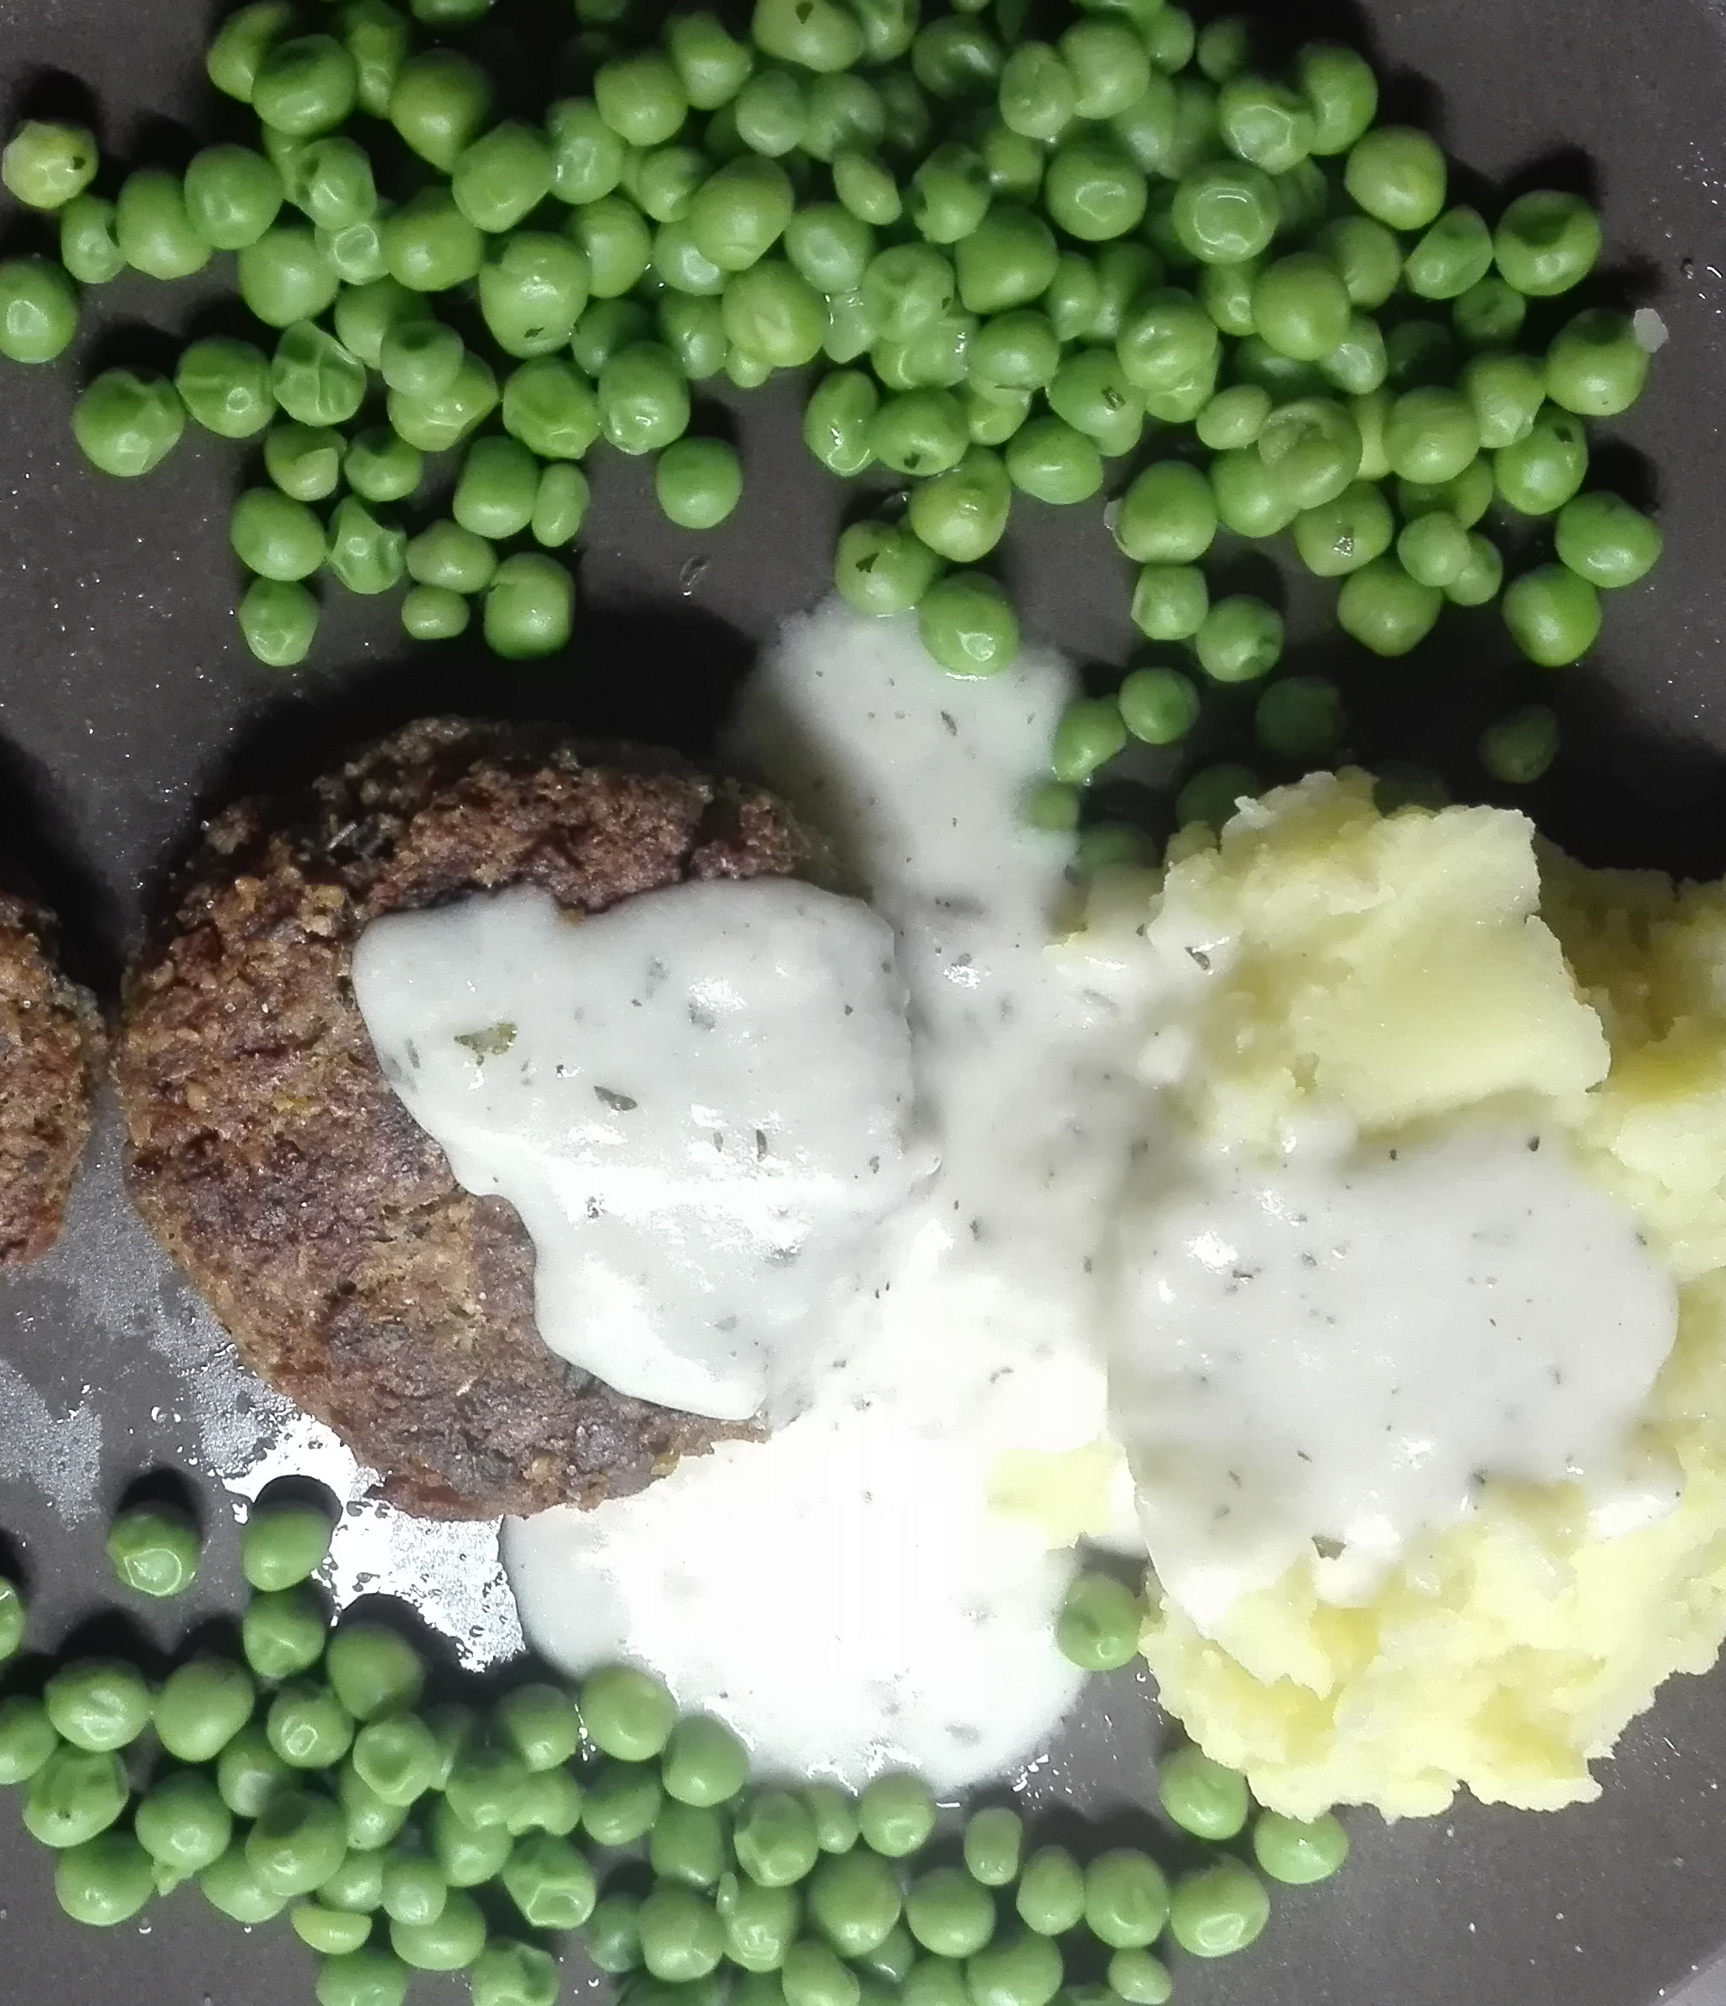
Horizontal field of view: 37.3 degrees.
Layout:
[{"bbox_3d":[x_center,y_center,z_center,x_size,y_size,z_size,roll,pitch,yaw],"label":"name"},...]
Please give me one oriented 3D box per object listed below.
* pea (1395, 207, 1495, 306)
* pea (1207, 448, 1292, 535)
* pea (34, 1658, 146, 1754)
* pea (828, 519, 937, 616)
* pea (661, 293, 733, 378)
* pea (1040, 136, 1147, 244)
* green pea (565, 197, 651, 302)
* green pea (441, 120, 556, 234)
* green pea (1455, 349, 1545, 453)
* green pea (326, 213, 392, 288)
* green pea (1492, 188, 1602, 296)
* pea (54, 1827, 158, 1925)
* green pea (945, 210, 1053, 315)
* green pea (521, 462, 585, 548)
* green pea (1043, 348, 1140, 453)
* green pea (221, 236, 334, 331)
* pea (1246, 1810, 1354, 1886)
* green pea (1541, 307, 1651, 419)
[{"bbox_3d":[0.052,-0.066,0.226,0.008,0.008,0.008,0,102,-2],"label":"pea"},{"bbox_3d":[0.039,-0.051,0.255,0.008,0.008,0.009,0,82,0],"label":"pea"},{"bbox_3d":[-0.077,0.071,0.256,0.011,0.010,0.009,0,101,-2],"label":"pea"},{"bbox_3d":[0.002,-0.043,0.252,0.010,0.010,0.010,0,83,-1],"label":"pea"},{"bbox_3d":[-0.014,-0.058,0.223,0.007,0.007,0.008,0,101,-1],"label":"pea"},{"bbox_3d":[0.020,-0.069,0.218,0.009,0.009,0.009,0,102,-2],"label":"pea"},{"bbox_3d":[-0.026,-0.075,0.256,0.009,0.009,0.010,0,82,0],"label":"green pea"},{"bbox_3d":[-0.030,-0.069,0.215,0.009,0.009,0.010,0,101,-1],"label":"green pea"},{"bbox_3d":[0.056,-0.053,0.224,0.007,0.008,0.009,0,101,-1],"label":"green pea"},{"bbox_3d":[-0.045,-0.066,0.225,0.007,0.007,0.007,0,102,-2],"label":"green pea"},{"bbox_3d":[0.069,-0.076,0.257,0.011,0.010,0.011,0,82,0],"label":"green pea"},{"bbox_3d":[-0.070,0.081,0.237,0.010,0.009,0.009,0,83,-1],"label":"pea"},{"bbox_3d":[0.012,-0.063,0.218,0.009,0.009,0.009,0,101,-1],"label":"green pea"},{"bbox_3d":[-0.027,-0.045,0.230,0.005,0.006,0.008,11,101,-4],"label":"green pea"},{"bbox_3d":[0.020,-0.053,0.225,0.009,0.009,0.009,0,102,-2],"label":"green pea"},{"bbox_3d":[-0.050,-0.063,0.223,0.009,0.008,0.009,0,102,-2],"label":"green pea"},{"bbox_3d":[0.043,0.083,0.254,0.010,0.009,0.009,0,101,-1],"label":"pea"},{"bbox_3d":[0.065,-0.057,0.226,0.009,0.009,0.010,0,101,-1],"label":"green pea"}]

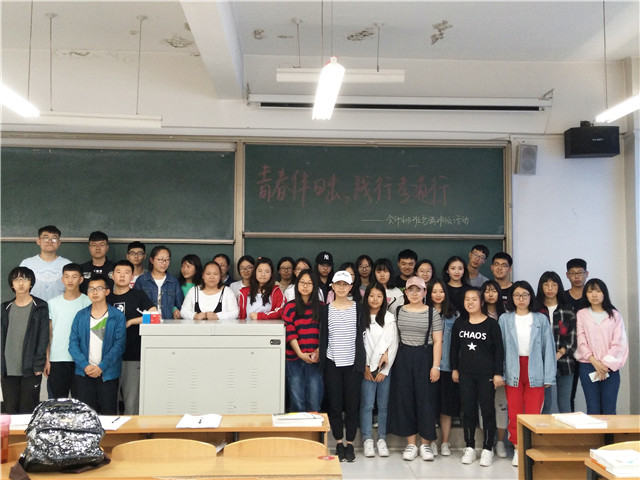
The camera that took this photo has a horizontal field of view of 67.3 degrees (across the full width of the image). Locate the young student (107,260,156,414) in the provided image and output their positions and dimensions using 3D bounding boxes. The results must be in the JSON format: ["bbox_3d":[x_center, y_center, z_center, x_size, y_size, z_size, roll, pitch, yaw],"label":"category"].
[{"bbox_3d":[-1.847,1.078,4.563,0.480,1.766,0.300,1,-2,-14],"label":"young student"}]

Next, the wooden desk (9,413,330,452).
[{"bbox_3d":[-1.043,1.557,3.131,2.200,0.755,0.360,0,-2,-2],"label":"wooden desk"}]

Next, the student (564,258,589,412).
[{"bbox_3d":[2.640,1.008,4.913,0.460,1.627,0.280,0,-2,14],"label":"student"}]

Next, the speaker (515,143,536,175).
[{"bbox_3d":[2.400,-0.938,5.600,0.200,0.330,0.150,0,8,-2],"label":"speaker"}]

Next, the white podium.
[{"bbox_3d":[-1.053,1.312,4.905,1.405,0.972,0.580,0,-2,-2],"label":"white podium"}]

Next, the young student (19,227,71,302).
[{"bbox_3d":[-2.687,0.812,4.713,0.500,1.904,0.280,1,-3,-17],"label":"young student"}]

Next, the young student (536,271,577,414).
[{"bbox_3d":[2.321,1.165,4.746,0.460,1.704,0.300,0,-3,12],"label":"young student"}]

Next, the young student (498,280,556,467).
[{"bbox_3d":[1.886,1.191,4.389,0.490,1.629,0.290,0,-2,11],"label":"young student"}]

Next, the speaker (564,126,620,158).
[{"bbox_3d":[2.999,-1.075,5.300,0.520,0.285,0.270,0,0,12],"label":"speaker"}]

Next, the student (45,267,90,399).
[{"bbox_3d":[-2.323,1.082,4.414,0.440,1.740,0.270,1,-2,-17],"label":"student"}]

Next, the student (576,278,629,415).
[{"bbox_3d":[2.644,1.182,4.465,0.450,1.645,0.280,-1,-3,17],"label":"student"}]

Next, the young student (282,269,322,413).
[{"bbox_3d":[-0.153,1.139,4.537,0.420,1.718,0.290,1,-2,-6],"label":"young student"}]

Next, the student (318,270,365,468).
[{"bbox_3d":[0.205,1.144,4.469,0.430,1.708,0.290,0,-2,1],"label":"student"}]

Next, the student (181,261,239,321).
[{"bbox_3d":[-1.188,1.021,5.162,0.600,1.574,0.420,1,-2,-5],"label":"student"}]

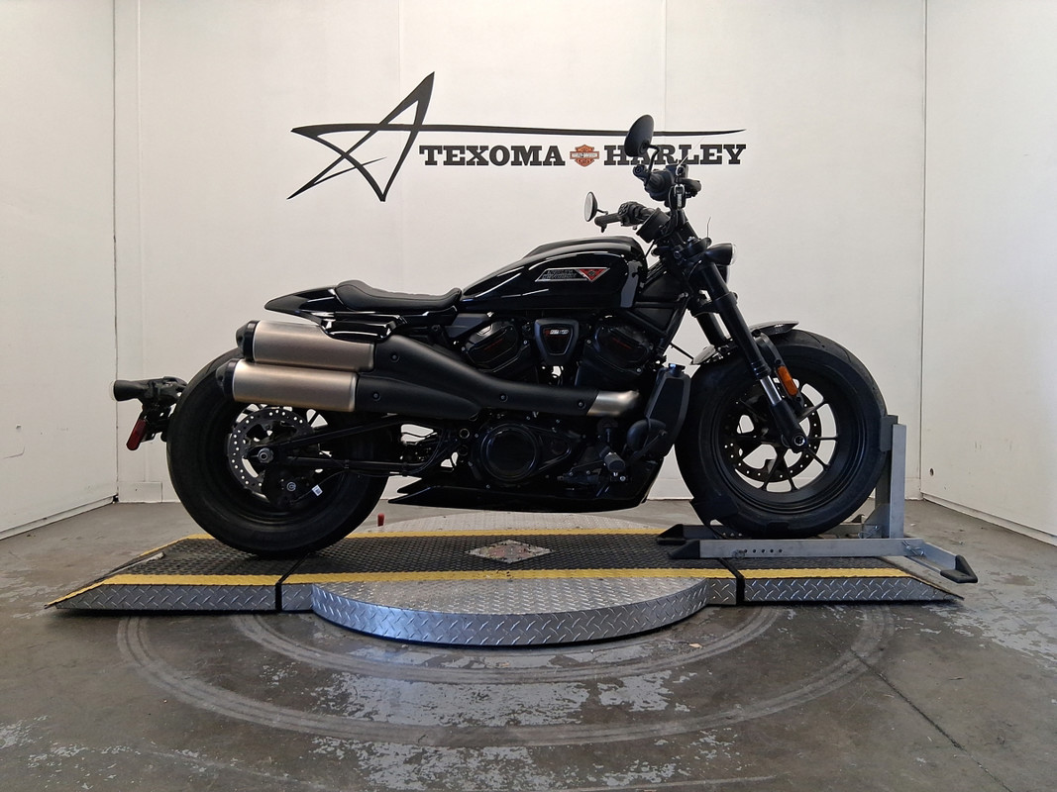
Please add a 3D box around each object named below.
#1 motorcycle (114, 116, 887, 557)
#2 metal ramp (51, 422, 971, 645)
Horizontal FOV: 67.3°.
[{"bbox_3d":[-0.032,-0.127,2.415,2.257,1.201,0.850,-1,1,-2],"label":"motorcycle"},{"bbox_3d":[0.008,0.314,2.472,2.605,0.480,1.250,0,2,-3],"label":"metal ramp"}]

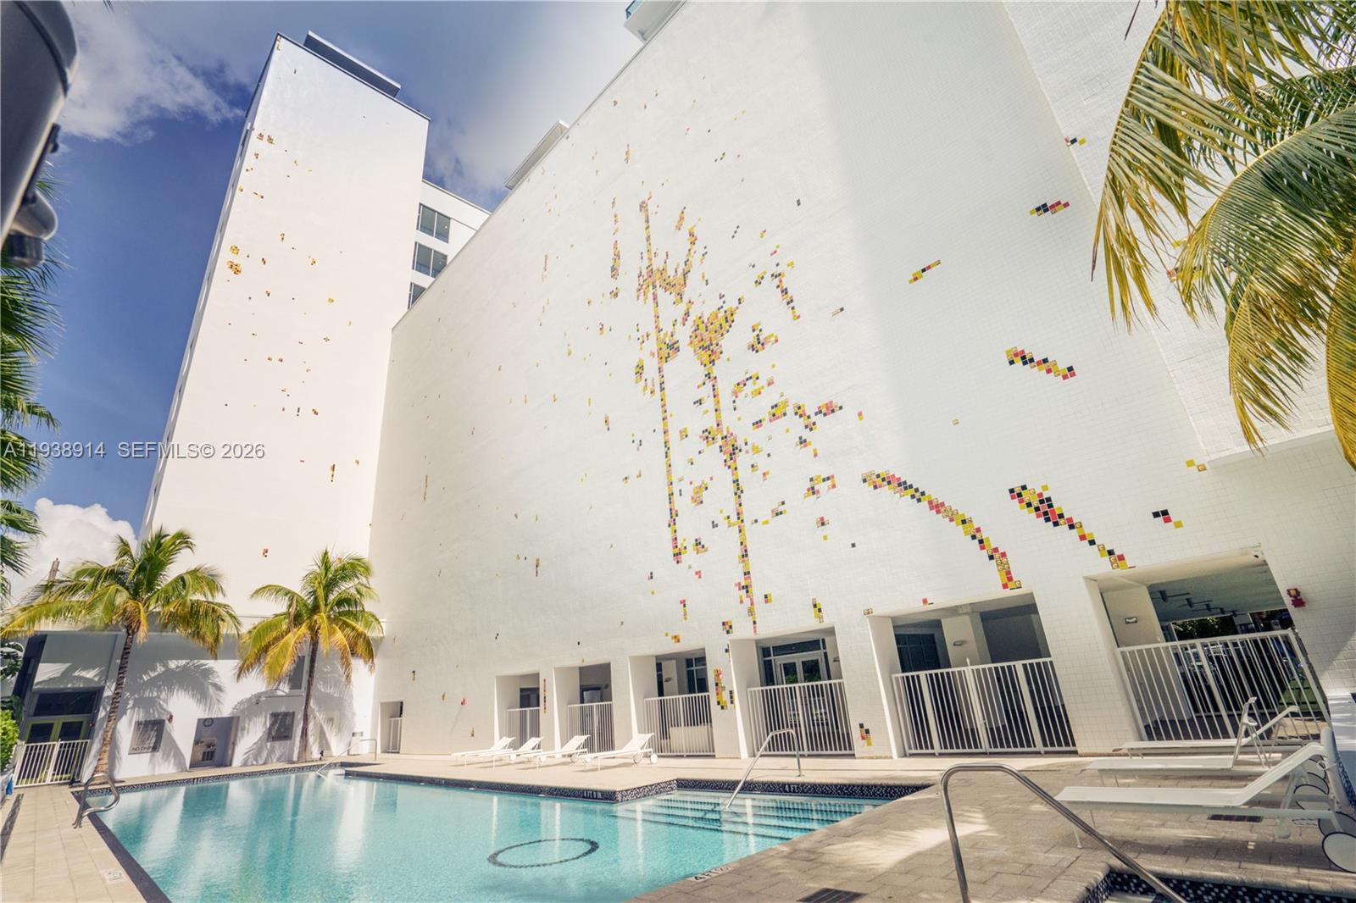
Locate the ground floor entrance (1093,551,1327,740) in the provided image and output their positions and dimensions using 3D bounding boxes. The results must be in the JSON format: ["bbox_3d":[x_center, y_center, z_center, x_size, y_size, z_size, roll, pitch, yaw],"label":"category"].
[{"bbox_3d":[8.048,3.063,9.282,0.600,2.650,2.280,17,-30,-43],"label":"ground floor entrance"}]

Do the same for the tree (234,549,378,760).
[{"bbox_3d":[-16.426,8.962,27.215,5.700,9.300,5.300,17,-30,-43],"label":"tree"}]

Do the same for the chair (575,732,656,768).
[{"bbox_3d":[-1.446,7.367,14.772,1.920,0.710,0.670,17,-30,-43],"label":"chair"}]

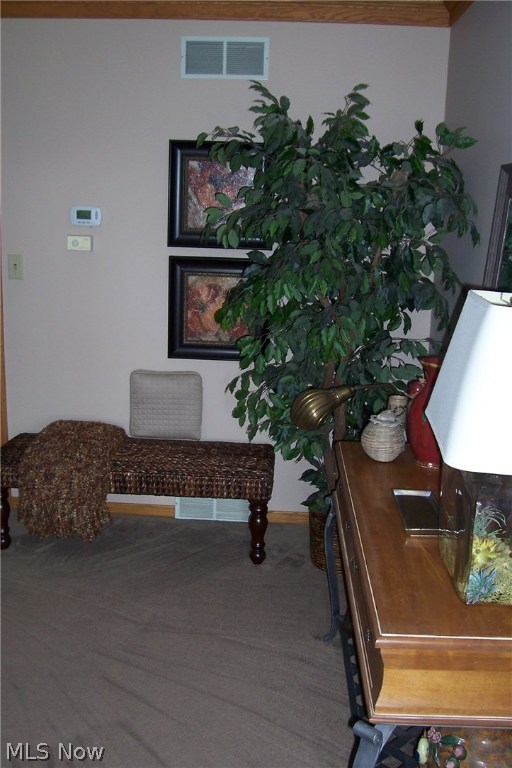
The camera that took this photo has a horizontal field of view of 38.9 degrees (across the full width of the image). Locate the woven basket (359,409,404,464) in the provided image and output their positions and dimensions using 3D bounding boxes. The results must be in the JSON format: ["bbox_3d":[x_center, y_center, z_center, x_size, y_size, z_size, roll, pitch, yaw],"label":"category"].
[{"bbox_3d":[0.390,0.154,2.223,0.134,0.148,0.134,2,12,2],"label":"woven basket"}]

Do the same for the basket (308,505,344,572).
[{"bbox_3d":[0.383,0.663,3.200,0.300,0.250,0.300,2,12,2],"label":"basket"}]

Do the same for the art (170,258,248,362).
[{"bbox_3d":[-0.165,-0.349,3.414,0.486,0.482,0.035,2,12,2],"label":"art"}]

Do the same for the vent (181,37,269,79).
[{"bbox_3d":[-0.137,-1.437,3.202,0.388,0.177,0.015,2,12,2],"label":"vent"}]

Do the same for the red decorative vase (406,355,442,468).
[{"bbox_3d":[0.558,0.079,2.178,0.200,0.325,0.200,2,12,2],"label":"red decorative vase"}]

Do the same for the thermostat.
[{"bbox_3d":[-0.782,-0.776,3.362,0.149,0.094,0.030,2,12,2],"label":"thermostat"}]

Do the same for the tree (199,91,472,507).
[{"bbox_3d":[0.269,-0.289,2.921,1.030,1.720,0.950,2,12,2],"label":"tree"}]

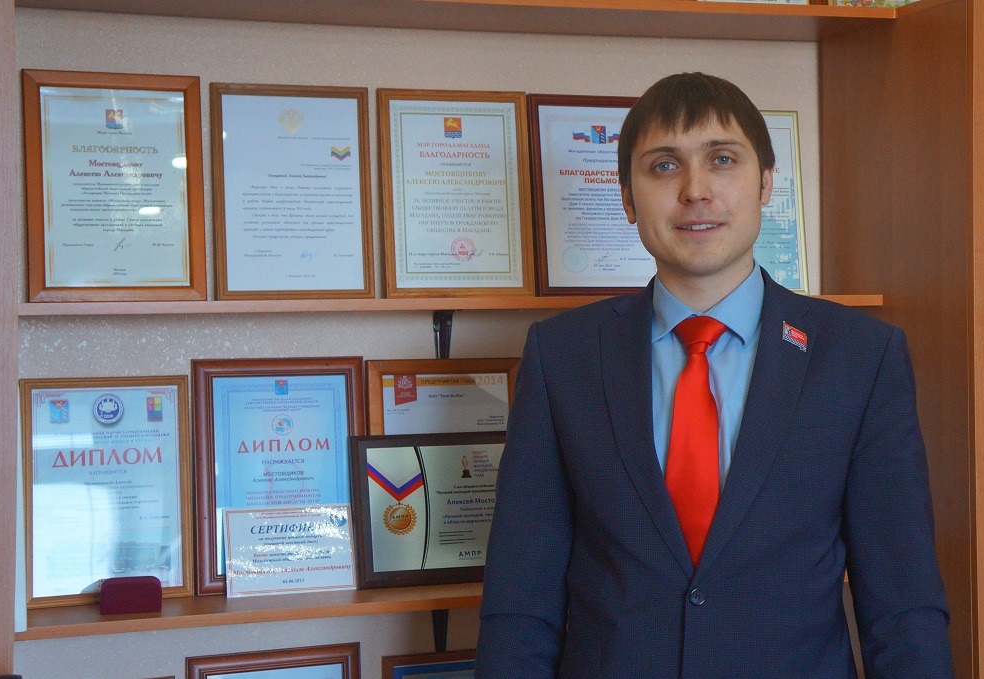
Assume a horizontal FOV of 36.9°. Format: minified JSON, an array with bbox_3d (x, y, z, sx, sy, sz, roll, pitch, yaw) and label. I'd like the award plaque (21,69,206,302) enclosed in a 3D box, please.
[{"bbox_3d":[-0.547,-0.221,2.151,0.251,0.335,0.022,-1,-4,-19],"label":"award plaque"}]

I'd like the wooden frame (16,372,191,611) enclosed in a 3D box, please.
[{"bbox_3d":[-0.550,0.215,2.119,0.233,0.321,0.018,-1,-6,-17],"label":"wooden frame"}]

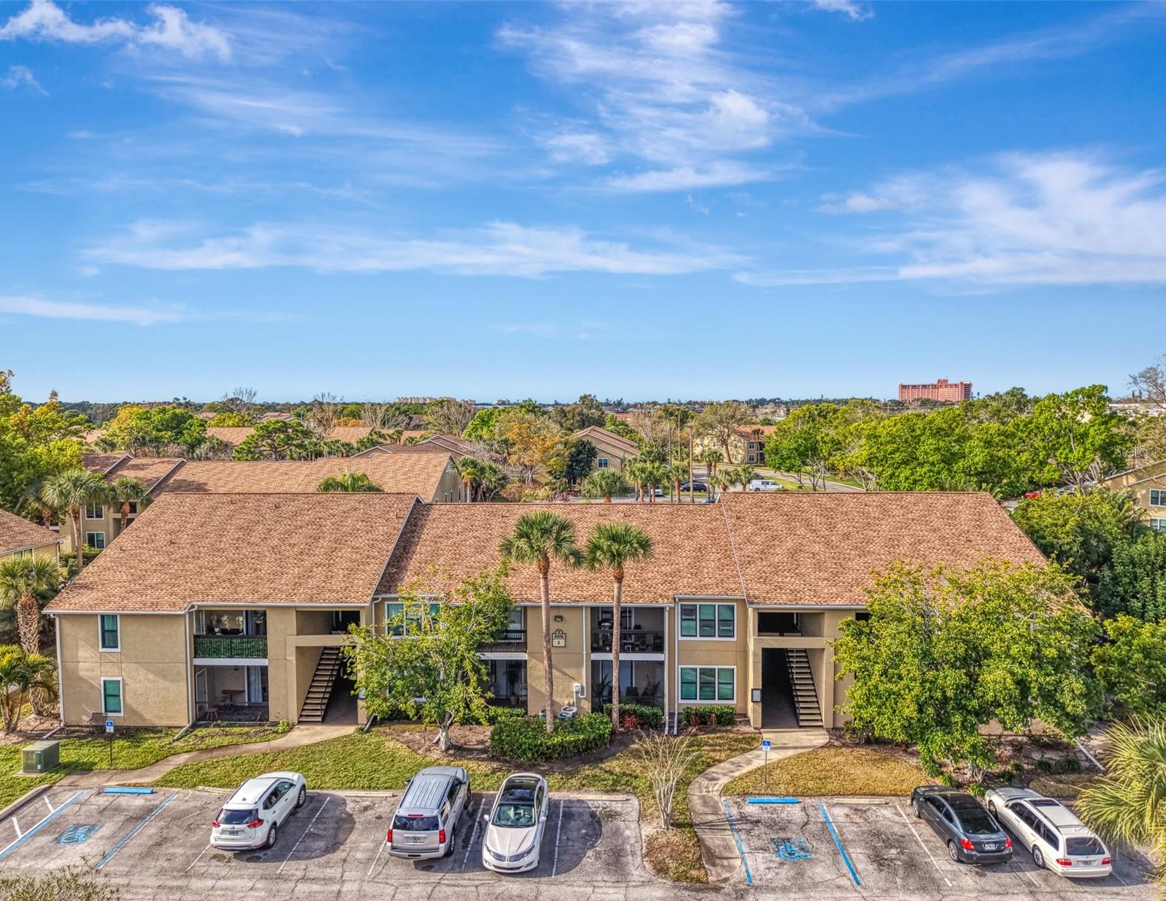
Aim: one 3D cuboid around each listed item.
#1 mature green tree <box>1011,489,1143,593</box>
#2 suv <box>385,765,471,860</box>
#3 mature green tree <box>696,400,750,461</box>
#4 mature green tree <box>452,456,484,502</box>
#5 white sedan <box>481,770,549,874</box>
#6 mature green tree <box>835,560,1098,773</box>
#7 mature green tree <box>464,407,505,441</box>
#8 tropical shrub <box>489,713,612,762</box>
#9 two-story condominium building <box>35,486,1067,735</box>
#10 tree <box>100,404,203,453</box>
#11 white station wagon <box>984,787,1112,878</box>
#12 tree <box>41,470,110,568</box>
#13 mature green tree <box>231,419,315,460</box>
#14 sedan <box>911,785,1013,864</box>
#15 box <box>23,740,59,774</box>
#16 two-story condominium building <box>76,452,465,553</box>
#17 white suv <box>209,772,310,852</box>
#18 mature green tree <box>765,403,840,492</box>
[{"bbox_3d":[30.655,6.888,51.970,7.500,8.700,7.500,0,3,0],"label":"mature green tree"},{"bbox_3d":[-5.000,11.677,27.500,2.060,1.890,5.180,0,3,2],"label":"suv"},{"bbox_3d":[32.742,-4.017,193.080,12.800,14.600,12.500,0,3,0],"label":"mature green tree"},{"bbox_3d":[-11.376,5.072,82.416,3.300,8.900,3.300,0,3,0],"label":"mature green tree"},{"bbox_3d":[-2.150,11.907,27.063,1.900,1.480,4.930,0,3,3],"label":"white sedan"},{"bbox_3d":[13.993,8.063,30.218,9.300,8.100,8.500,0,3,0],"label":"mature green tree"},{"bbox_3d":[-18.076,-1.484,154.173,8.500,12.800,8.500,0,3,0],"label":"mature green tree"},{"bbox_3d":[-1.265,11.364,33.314,4.800,1.150,2.500,0,3,0],"label":"tropical shrub"},{"bbox_3d":[-0.740,7.189,46.587,45.792,9.500,20.200,0,3,1],"label":"two-story condominium building"},{"bbox_3d":[-62.999,0.326,122.212,14.200,13.900,14.000,0,3,0],"label":"tree"},{"bbox_3d":[15.708,12.744,28.355,1.800,1.500,4.830,0,3,-2],"label":"white station wagon"},{"bbox_3d":[-44.244,6.148,72.973,5.300,8.951,5.000,0,3,0],"label":"tree"},{"bbox_3d":[-41.687,1.887,112.284,11.000,11.900,11.000,0,3,0],"label":"mature green tree"},{"bbox_3d":[12.050,11.621,26.598,1.760,1.420,4.450,0,3,1],"label":"sedan"},{"bbox_3d":[-22.110,12.511,33.978,0.860,0.920,0.870,0,3,3],"label":"box"},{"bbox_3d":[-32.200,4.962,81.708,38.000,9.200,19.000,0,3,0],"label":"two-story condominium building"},{"bbox_3d":[-10.480,11.430,27.258,1.840,1.720,4.690,0,3,1],"label":"white suv"},{"bbox_3d":[35.457,-0.349,134.193,12.000,13.900,11.500,0,3,0],"label":"mature green tree"}]

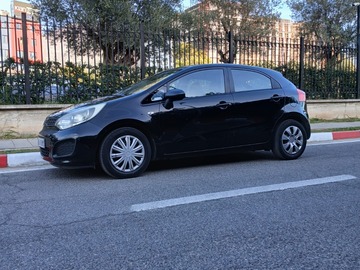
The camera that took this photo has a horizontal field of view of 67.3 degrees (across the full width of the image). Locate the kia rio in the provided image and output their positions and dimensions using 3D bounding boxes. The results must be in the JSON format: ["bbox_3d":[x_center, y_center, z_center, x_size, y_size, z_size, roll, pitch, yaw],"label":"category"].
[{"bbox_3d":[0.105,-0.328,4.297,4.045,1.455,1.740,-3,5,-24],"label":"kia rio"}]

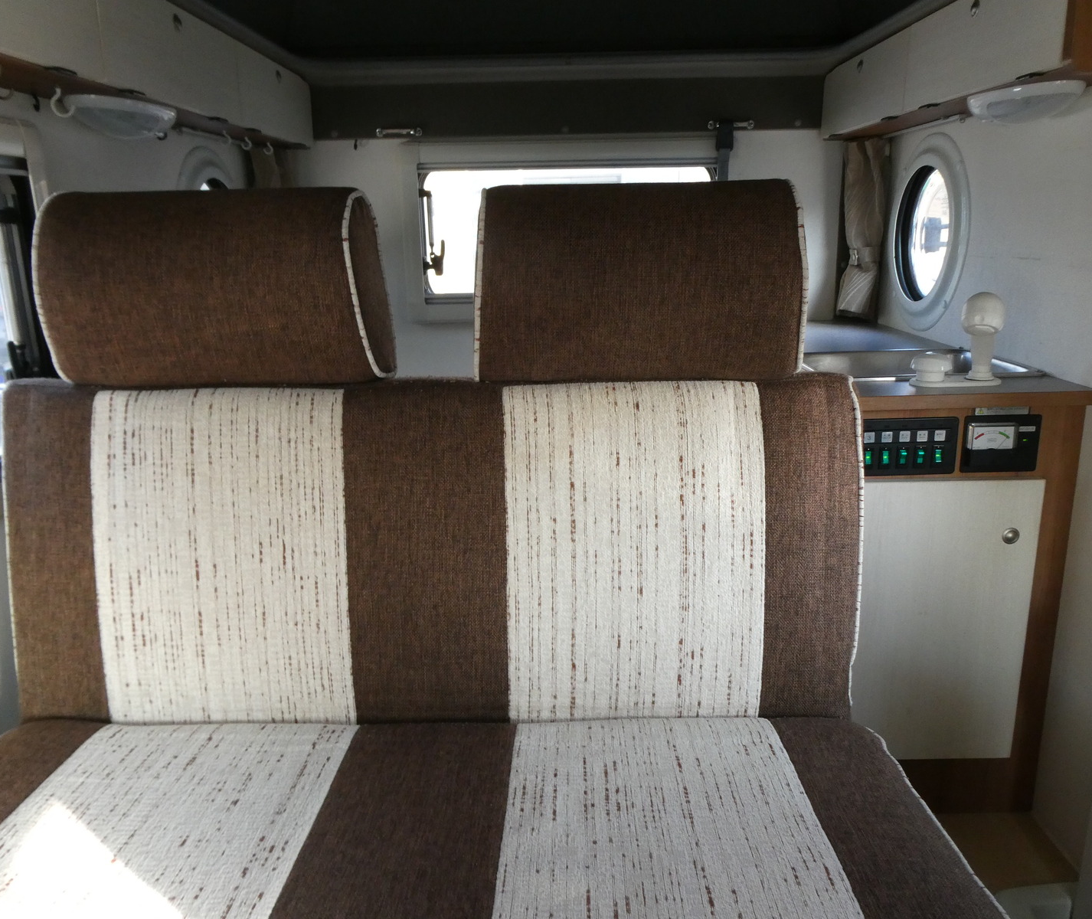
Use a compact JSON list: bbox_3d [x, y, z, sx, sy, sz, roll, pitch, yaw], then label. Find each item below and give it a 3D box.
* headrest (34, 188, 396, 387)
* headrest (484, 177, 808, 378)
[{"bbox_3d":[-0.354,-0.184,0.930,0.334,0.210,0.134,0,4,5],"label":"headrest"},{"bbox_3d":[0.094,-0.190,0.922,0.334,0.210,0.134,-1,4,1],"label":"headrest"}]

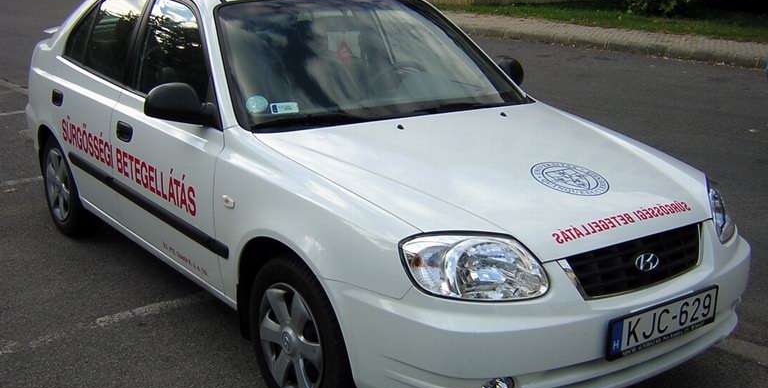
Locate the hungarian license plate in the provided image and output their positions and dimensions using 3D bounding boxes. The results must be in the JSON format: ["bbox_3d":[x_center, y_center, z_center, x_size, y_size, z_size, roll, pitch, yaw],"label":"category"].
[{"bbox_3d":[0.816,0.380,2.342,0.530,0.128,0.022,-9,16,-36],"label":"hungarian license plate"}]

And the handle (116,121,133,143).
[{"bbox_3d":[-1.109,-0.265,3.419,0.040,0.090,0.160,-9,18,-36],"label":"handle"}]

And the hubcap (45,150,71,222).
[{"bbox_3d":[-1.806,-0.046,4.425,0.060,0.385,0.385,-9,18,-36],"label":"hubcap"}]

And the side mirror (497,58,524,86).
[{"bbox_3d":[0.609,-0.567,3.861,0.230,0.155,0.150,-9,18,-36],"label":"side mirror"}]

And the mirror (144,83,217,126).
[{"bbox_3d":[-0.729,-0.321,2.861,0.230,0.155,0.150,-9,18,-36],"label":"mirror"}]

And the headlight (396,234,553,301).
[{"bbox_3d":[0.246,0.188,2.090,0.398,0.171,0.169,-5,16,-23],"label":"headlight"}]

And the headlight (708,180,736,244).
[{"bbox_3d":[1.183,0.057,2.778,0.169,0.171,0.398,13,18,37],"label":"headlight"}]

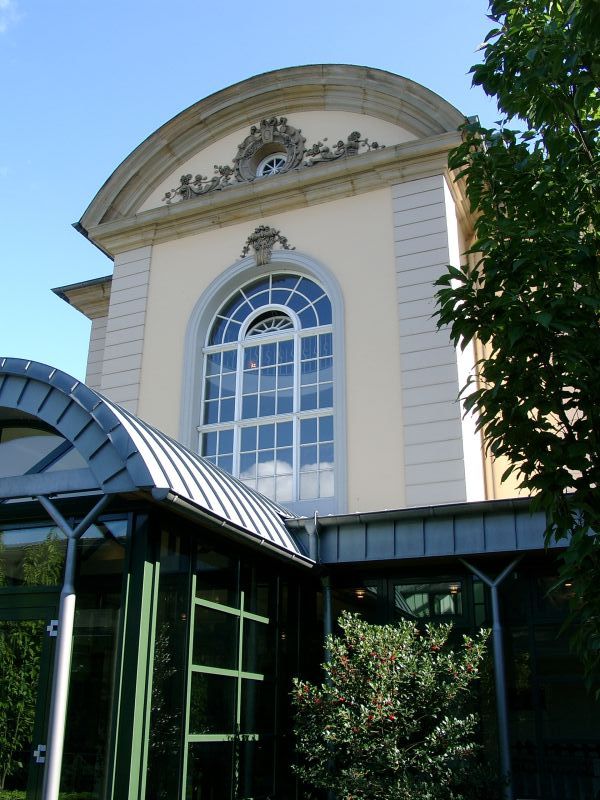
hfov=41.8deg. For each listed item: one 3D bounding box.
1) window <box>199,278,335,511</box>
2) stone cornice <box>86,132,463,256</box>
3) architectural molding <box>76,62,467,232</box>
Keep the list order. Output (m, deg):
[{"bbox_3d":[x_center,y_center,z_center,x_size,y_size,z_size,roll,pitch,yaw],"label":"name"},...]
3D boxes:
[{"bbox_3d":[-0.743,-0.296,18.752,3.595,6.196,0.268,-8,-22,22],"label":"window"},{"bbox_3d":[-1.007,-5.022,19.853,10.481,0.711,0.689,-8,-22,22],"label":"stone cornice"},{"bbox_3d":[-1.037,-6.841,20.495,10.825,3.374,0.803,-8,-22,22],"label":"architectural molding"}]

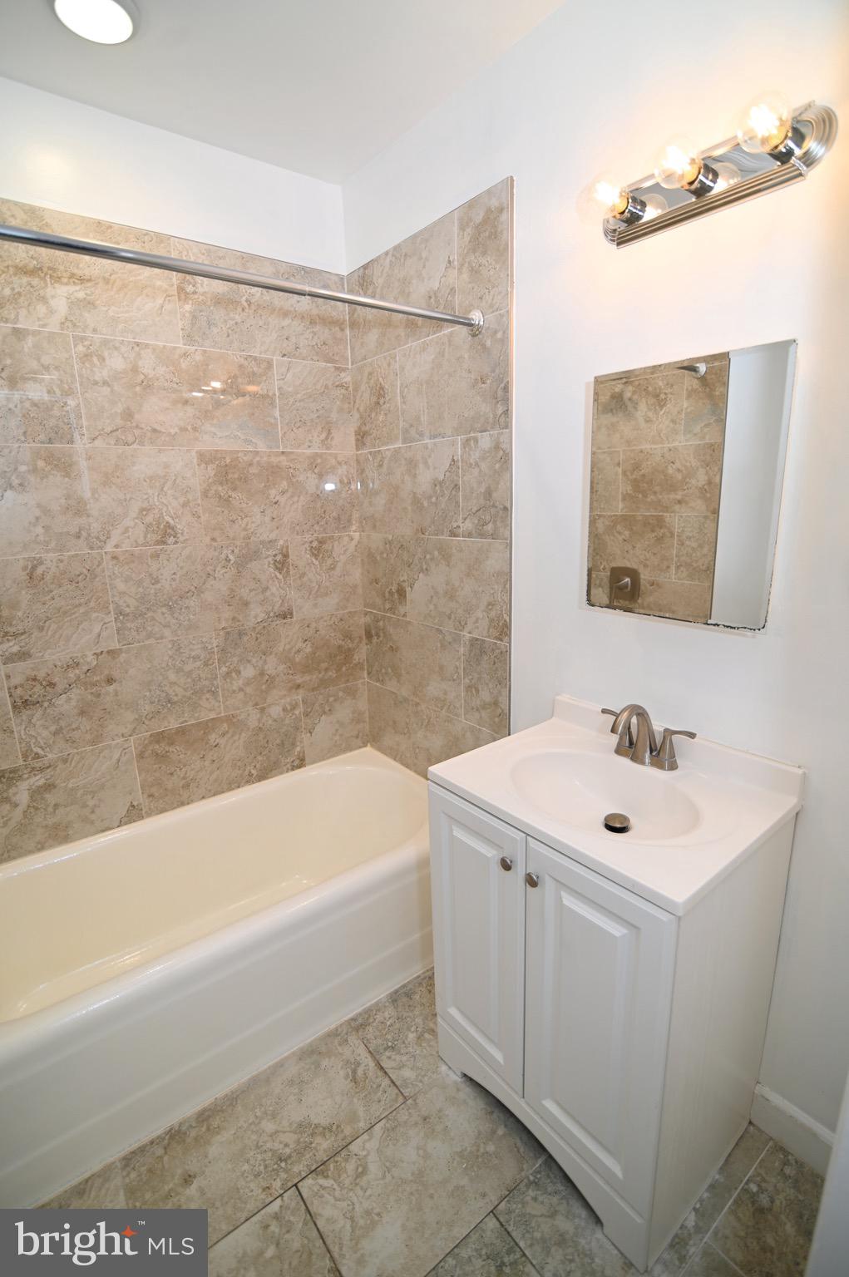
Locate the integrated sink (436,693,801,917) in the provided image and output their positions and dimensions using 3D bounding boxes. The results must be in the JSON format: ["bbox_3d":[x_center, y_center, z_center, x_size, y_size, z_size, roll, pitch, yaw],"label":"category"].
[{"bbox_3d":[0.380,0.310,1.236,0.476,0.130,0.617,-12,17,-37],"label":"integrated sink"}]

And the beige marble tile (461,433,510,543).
[{"bbox_3d":[0.182,-0.450,1.702,0.010,0.306,0.198,-12,18,-37],"label":"beige marble tile"}]

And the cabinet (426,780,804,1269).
[{"bbox_3d":[0.392,0.718,1.324,0.457,0.798,0.599,-12,17,-37],"label":"cabinet"}]

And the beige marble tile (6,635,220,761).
[{"bbox_3d":[-0.975,0.181,1.849,0.603,0.306,0.010,-12,17,-37],"label":"beige marble tile"}]

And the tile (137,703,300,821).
[{"bbox_3d":[-0.728,0.427,2.102,0.607,0.300,0.010,-12,17,-37],"label":"tile"}]

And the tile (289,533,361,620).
[{"bbox_3d":[-0.378,-0.247,2.229,0.301,0.308,0.010,-12,17,-35],"label":"tile"}]

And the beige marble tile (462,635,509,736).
[{"bbox_3d":[0.199,0.150,1.851,0.010,0.307,0.197,-12,18,-37],"label":"beige marble tile"}]

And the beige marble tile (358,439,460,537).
[{"bbox_3d":[-0.070,-0.520,2.009,0.010,0.306,0.604,-12,18,-37],"label":"beige marble tile"}]

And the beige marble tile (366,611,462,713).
[{"bbox_3d":[-0.052,0.080,2.159,0.010,0.307,0.605,-12,18,-37],"label":"beige marble tile"}]

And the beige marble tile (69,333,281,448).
[{"bbox_3d":[-0.759,-0.768,1.820,0.603,0.302,0.010,-12,17,-35],"label":"beige marble tile"}]

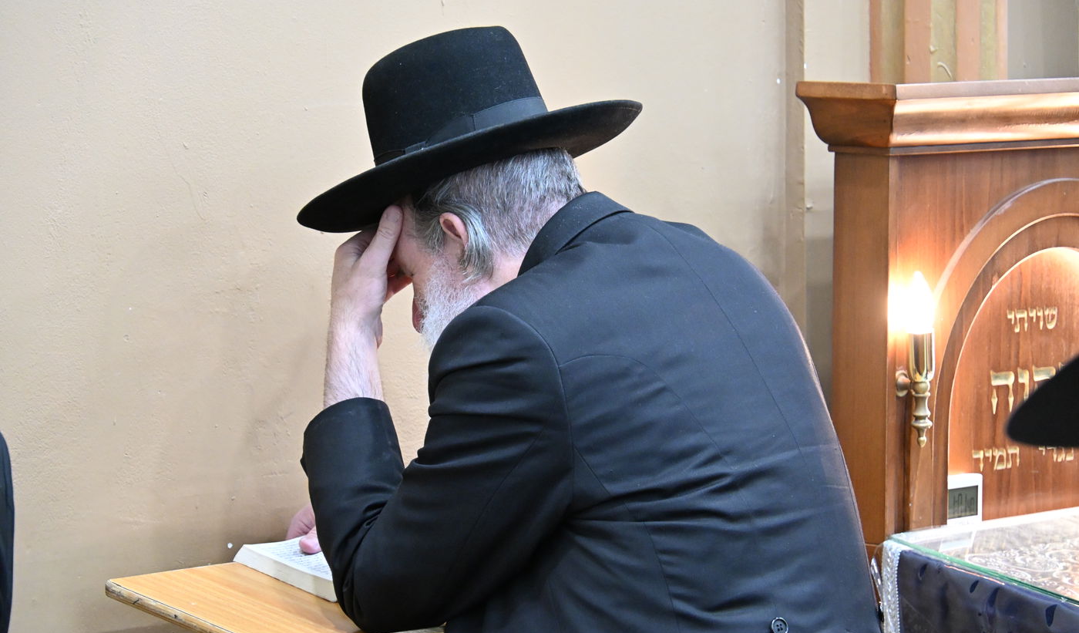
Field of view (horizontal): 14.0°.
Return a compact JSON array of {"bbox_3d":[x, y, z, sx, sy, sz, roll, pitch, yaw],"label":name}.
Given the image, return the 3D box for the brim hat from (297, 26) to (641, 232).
[{"bbox_3d":[-0.093,-0.219,4.729,0.395,0.150,0.365,-24,-10,35],"label":"brim hat"}]

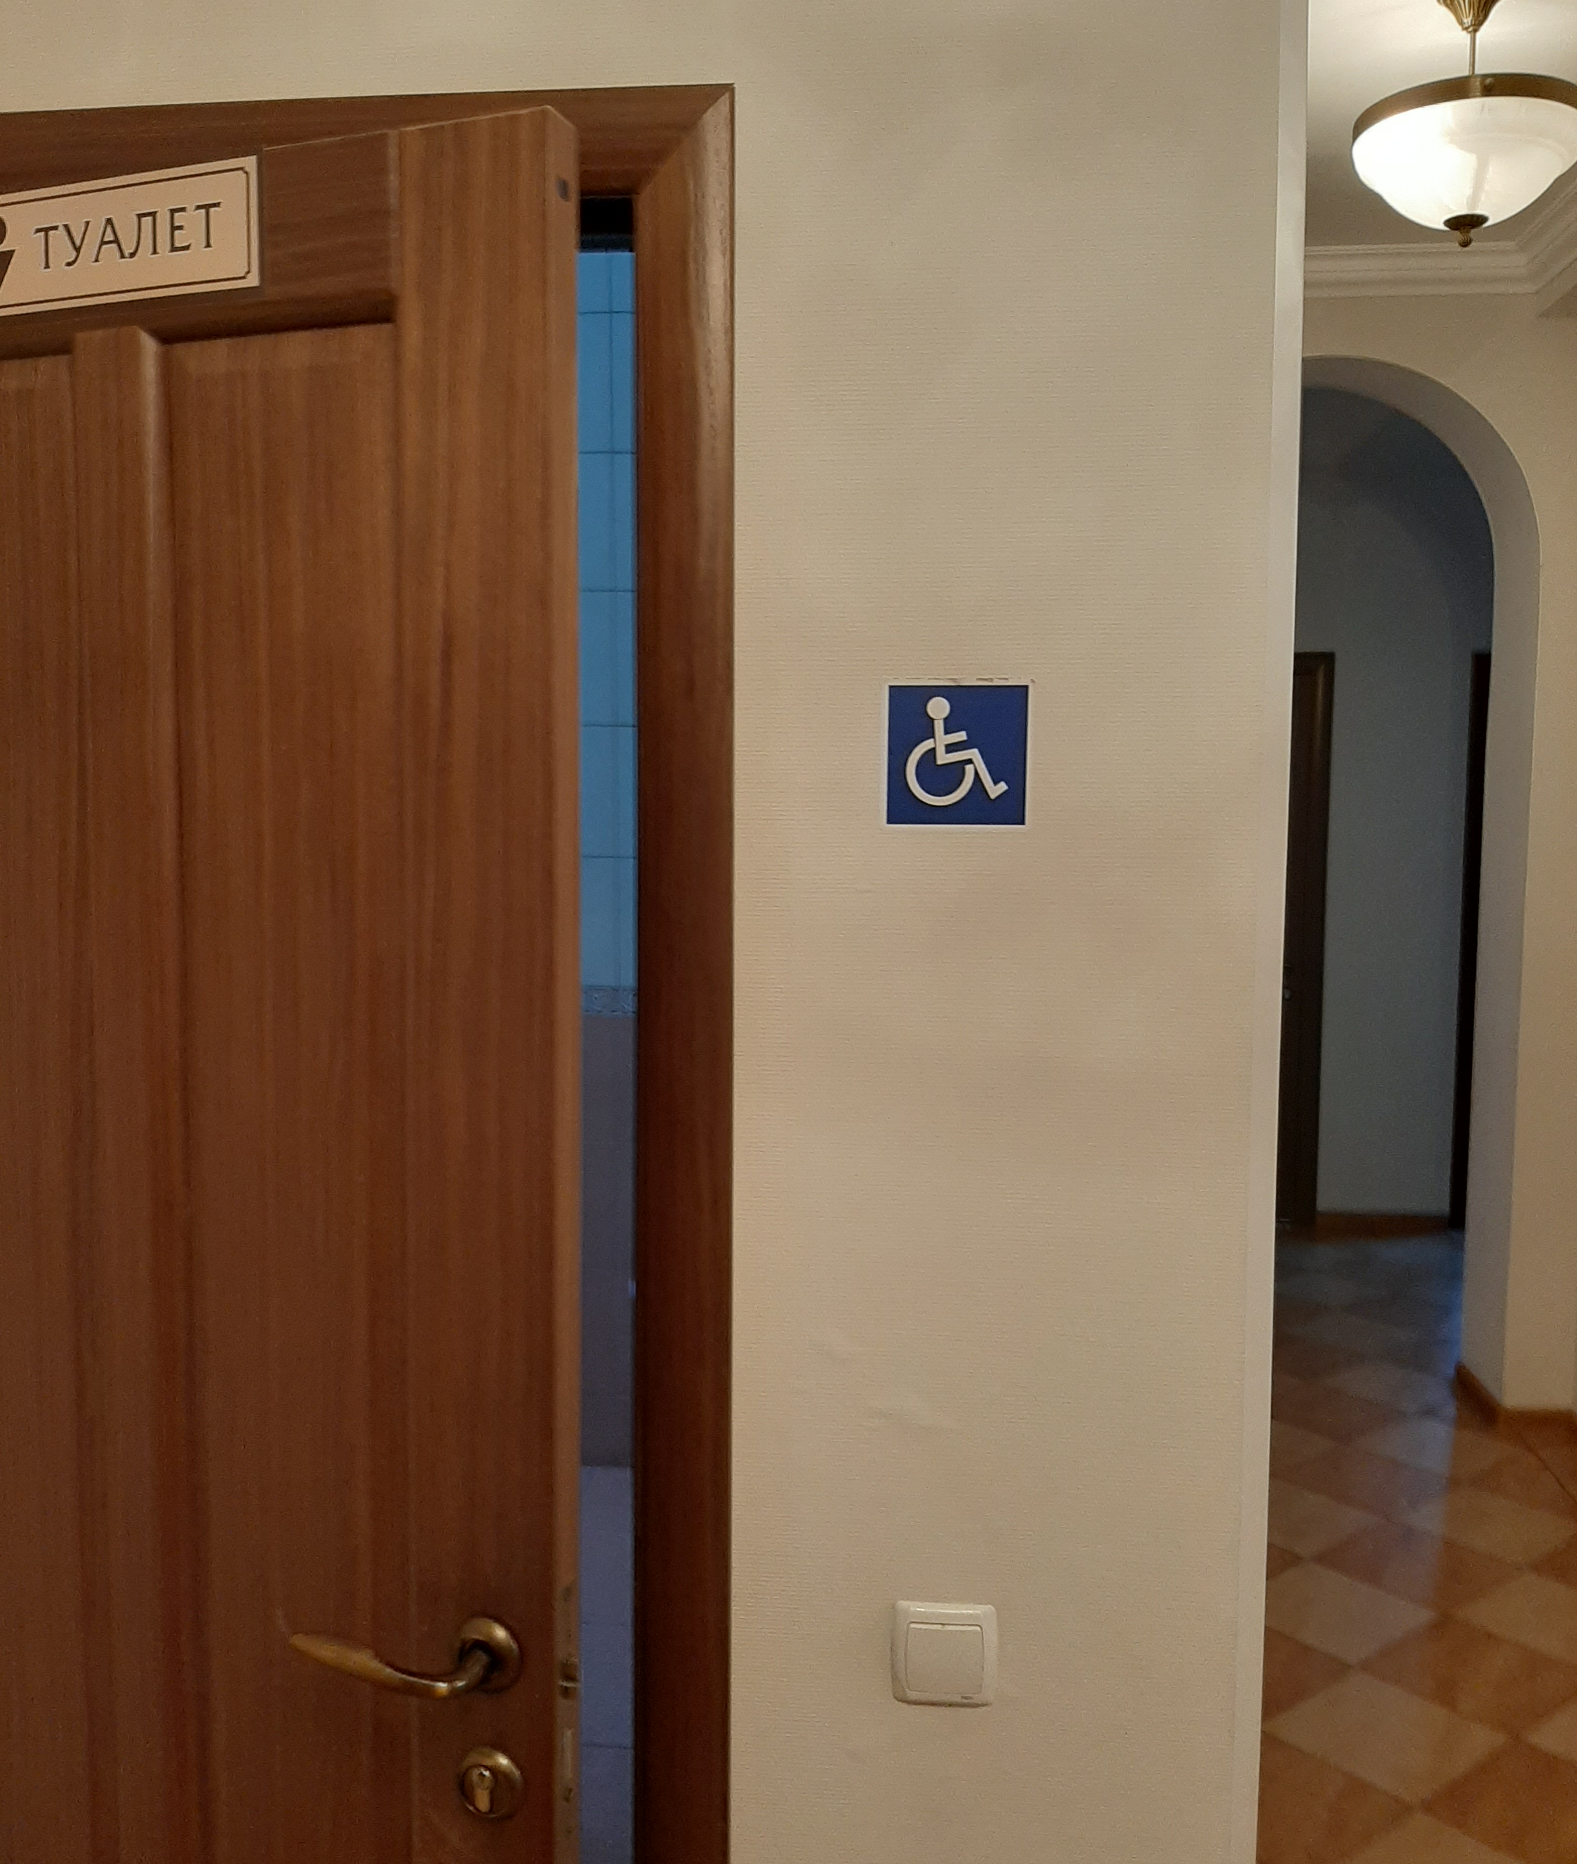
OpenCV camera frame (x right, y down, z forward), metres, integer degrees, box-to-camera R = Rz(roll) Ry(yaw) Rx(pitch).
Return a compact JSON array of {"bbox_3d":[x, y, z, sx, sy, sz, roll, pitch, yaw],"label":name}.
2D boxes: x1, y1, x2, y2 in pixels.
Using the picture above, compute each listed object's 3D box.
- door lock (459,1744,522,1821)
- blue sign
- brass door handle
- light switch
[{"bbox_3d":[-0.202,0.580,1.075,0.051,0.051,0.013,2,4,19],"label":"door lock"},{"bbox_3d":[0.123,-0.129,1.146,0.103,0.103,0.003,1,4,6],"label":"blue sign"},{"bbox_3d":[-0.260,0.493,1.065,0.154,0.055,0.056,2,4,19],"label":"brass door handle"},{"bbox_3d":[0.118,0.545,1.191,0.076,0.076,0.012,1,4,6],"label":"light switch"}]

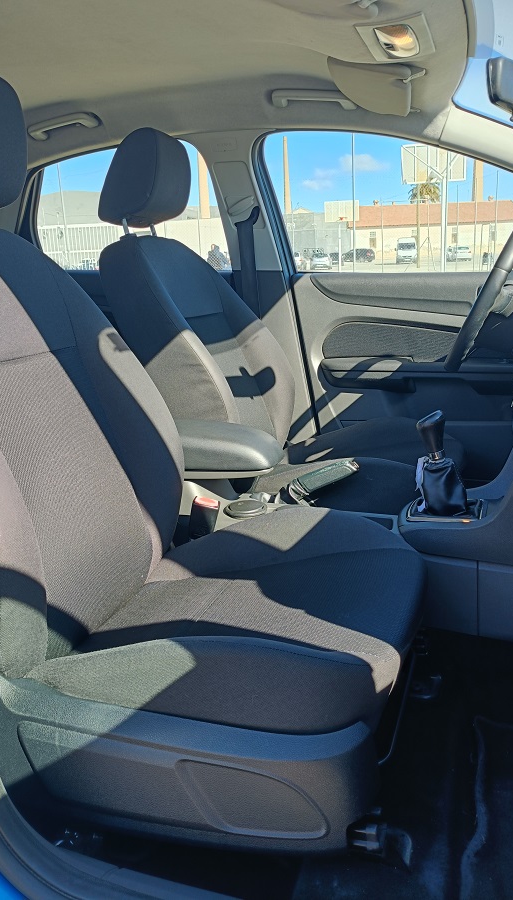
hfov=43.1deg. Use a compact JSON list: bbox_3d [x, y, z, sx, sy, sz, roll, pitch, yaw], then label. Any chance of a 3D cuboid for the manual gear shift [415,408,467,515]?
[{"bbox_3d":[0.339,0.023,1.180,0.090,0.185,0.080,3,16,19],"label":"manual gear shift"}]

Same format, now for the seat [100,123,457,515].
[{"bbox_3d":[0.072,-0.293,1.588,0.860,1.000,0.520,3,16,19],"label":"seat"}]

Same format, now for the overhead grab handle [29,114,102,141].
[{"bbox_3d":[-0.514,-0.871,1.754,0.205,0.042,0.038,-4,29,18],"label":"overhead grab handle"}]

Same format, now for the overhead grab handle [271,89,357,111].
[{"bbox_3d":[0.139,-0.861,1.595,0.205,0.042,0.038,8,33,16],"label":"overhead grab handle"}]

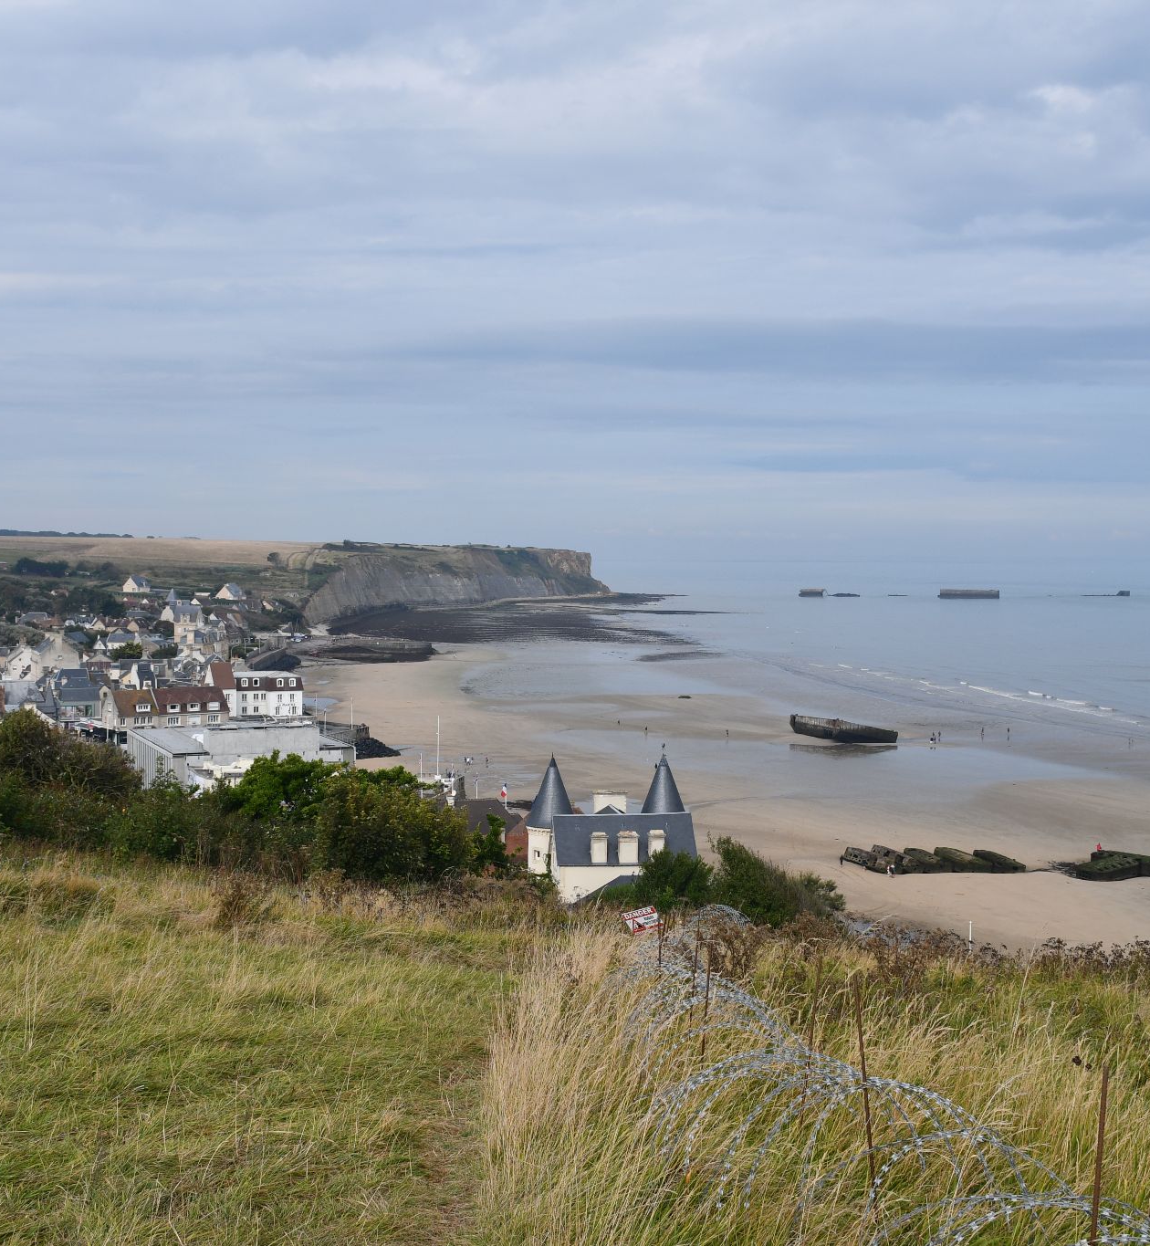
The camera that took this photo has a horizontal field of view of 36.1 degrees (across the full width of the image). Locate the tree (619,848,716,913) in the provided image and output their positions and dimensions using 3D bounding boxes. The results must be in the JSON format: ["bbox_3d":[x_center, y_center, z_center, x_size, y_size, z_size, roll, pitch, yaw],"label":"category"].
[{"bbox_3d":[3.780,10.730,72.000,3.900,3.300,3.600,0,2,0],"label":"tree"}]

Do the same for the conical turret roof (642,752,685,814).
[{"bbox_3d":[7.190,13.250,143.000,4.100,5.900,4.100,0,2,0],"label":"conical turret roof"}]

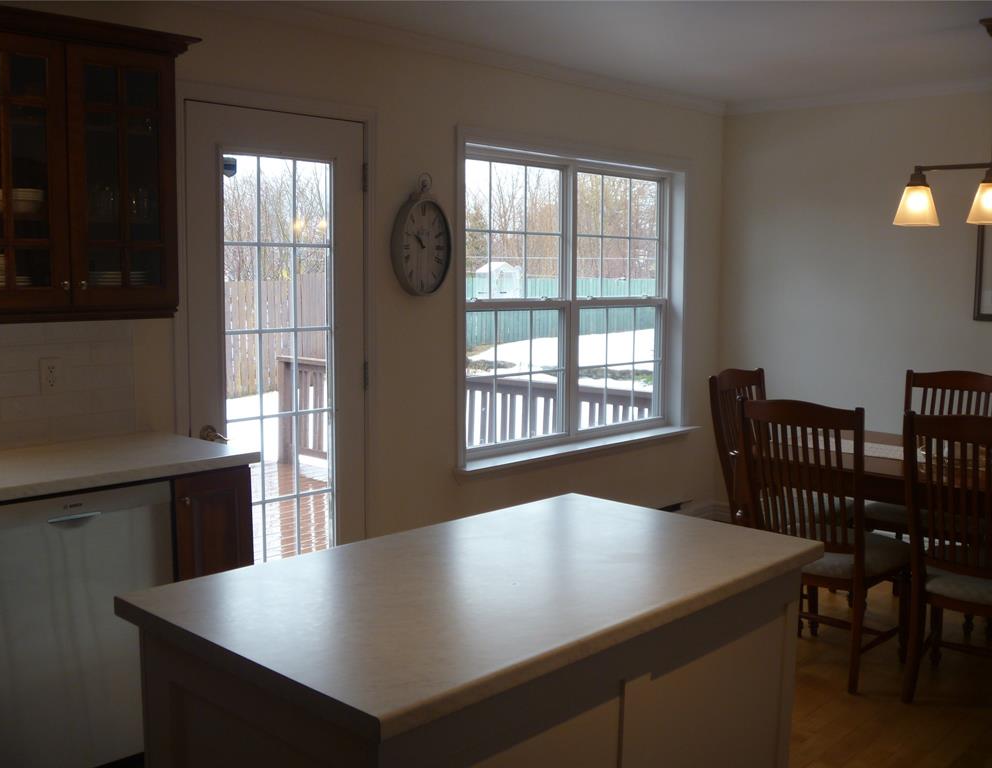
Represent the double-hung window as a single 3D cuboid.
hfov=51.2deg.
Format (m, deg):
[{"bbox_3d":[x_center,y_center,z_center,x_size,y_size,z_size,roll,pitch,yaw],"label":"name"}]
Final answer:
[{"bbox_3d":[0.417,-0.416,5.331,0.120,1.463,1.766,6,8,43],"label":"double-hung window"}]

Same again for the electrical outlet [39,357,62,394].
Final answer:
[{"bbox_3d":[-1.425,-0.024,3.315,0.012,0.118,0.073,6,8,43],"label":"electrical outlet"}]

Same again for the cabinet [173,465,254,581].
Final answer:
[{"bbox_3d":[-1.066,0.669,3.324,0.621,0.884,0.250,6,8,43],"label":"cabinet"}]

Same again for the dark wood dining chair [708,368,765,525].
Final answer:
[{"bbox_3d":[1.297,0.478,4.524,0.589,1.045,0.474,6,8,43],"label":"dark wood dining chair"}]

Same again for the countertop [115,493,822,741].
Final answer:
[{"bbox_3d":[0.021,0.360,1.945,0.685,0.030,1.200,6,8,43],"label":"countertop"}]

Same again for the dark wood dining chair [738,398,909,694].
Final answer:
[{"bbox_3d":[1.240,0.548,3.849,0.474,1.045,0.599,6,8,43],"label":"dark wood dining chair"}]

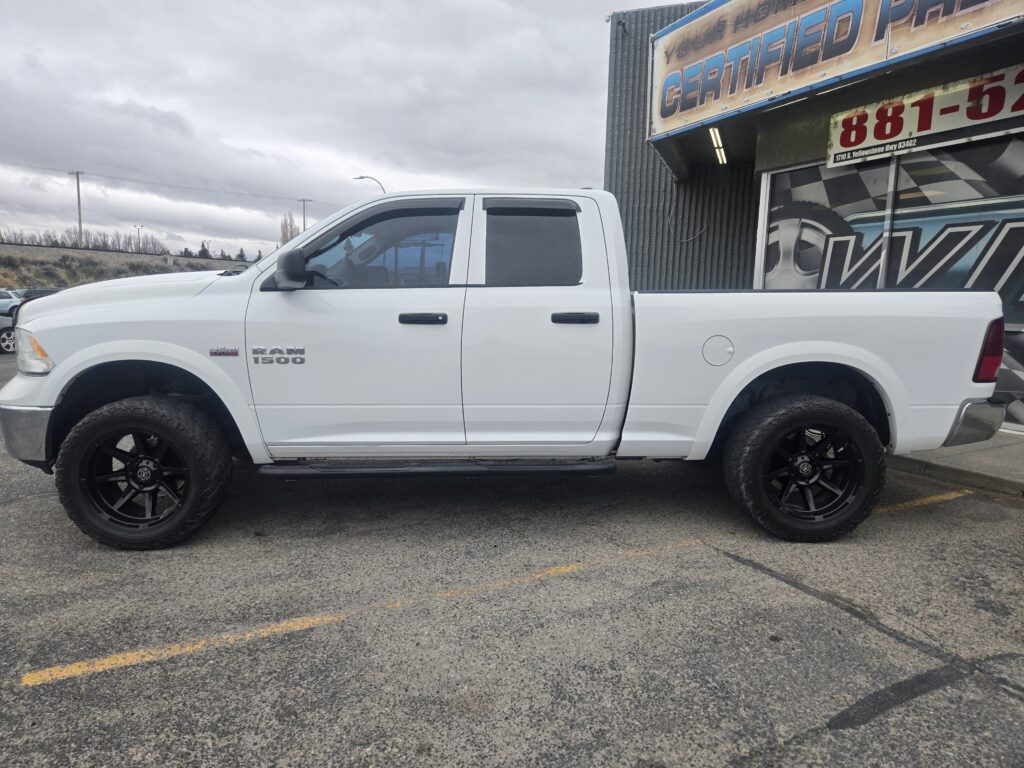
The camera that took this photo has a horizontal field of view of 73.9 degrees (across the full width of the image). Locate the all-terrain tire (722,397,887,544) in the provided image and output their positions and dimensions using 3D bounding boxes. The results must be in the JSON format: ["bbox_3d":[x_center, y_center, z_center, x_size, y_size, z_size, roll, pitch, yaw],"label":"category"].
[{"bbox_3d":[1.611,0.463,3.764,0.805,0.805,0.295,0,8,-2],"label":"all-terrain tire"}]

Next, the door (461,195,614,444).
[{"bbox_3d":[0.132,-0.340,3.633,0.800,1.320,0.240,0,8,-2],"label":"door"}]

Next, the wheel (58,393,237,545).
[{"bbox_3d":[-1.956,0.476,3.644,0.805,0.805,0.295,0,8,-2],"label":"wheel"}]

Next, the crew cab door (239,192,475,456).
[{"bbox_3d":[-0.782,-0.337,3.602,1.175,1.330,0.240,0,8,-2],"label":"crew cab door"}]

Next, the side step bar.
[{"bbox_3d":[-0.392,0.465,3.676,1.900,0.085,0.150,0,8,-2],"label":"side step bar"}]

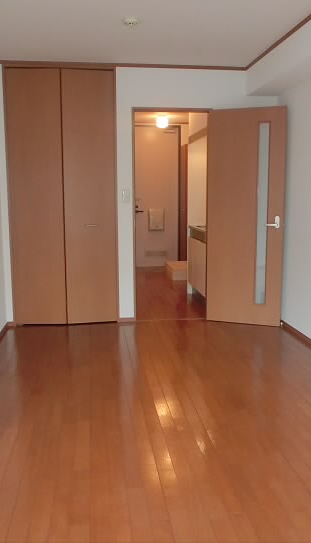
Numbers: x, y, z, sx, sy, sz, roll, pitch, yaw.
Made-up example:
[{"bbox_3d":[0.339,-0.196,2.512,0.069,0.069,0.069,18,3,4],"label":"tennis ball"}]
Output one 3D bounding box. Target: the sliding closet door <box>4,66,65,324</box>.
[{"bbox_3d":[-1.090,-0.651,4.659,0.493,2.336,0.040,-1,8,-3],"label":"sliding closet door"}]

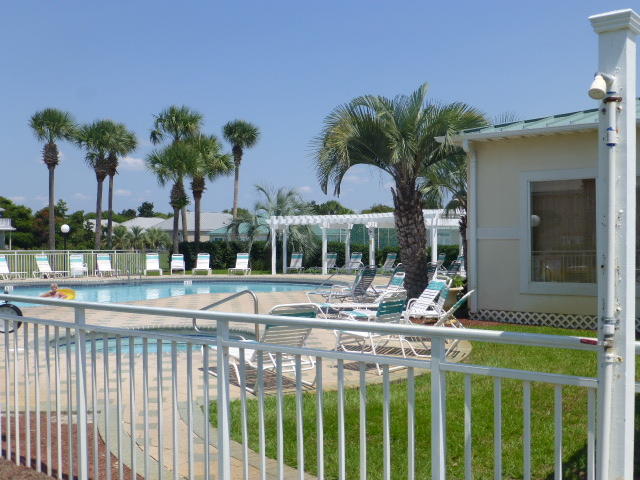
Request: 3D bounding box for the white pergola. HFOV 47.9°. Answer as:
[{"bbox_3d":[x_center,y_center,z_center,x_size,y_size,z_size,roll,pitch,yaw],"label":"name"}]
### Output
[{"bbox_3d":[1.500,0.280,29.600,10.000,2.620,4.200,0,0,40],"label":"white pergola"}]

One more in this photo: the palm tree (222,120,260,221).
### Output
[{"bbox_3d":[-5.000,-2.980,46.000,2.450,9.200,2.450,0,0,0],"label":"palm tree"}]

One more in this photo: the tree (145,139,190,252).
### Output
[{"bbox_3d":[-8.089,-1.810,38.500,2.400,6.800,2.400,0,0,0],"label":"tree"}]

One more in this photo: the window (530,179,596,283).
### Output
[{"bbox_3d":[4.220,-0.150,12.550,1.150,1.800,0.100,0,0,34],"label":"window"}]

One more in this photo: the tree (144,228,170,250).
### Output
[{"bbox_3d":[-16.900,0.000,75.000,2.600,2.400,2.600,0,0,0],"label":"tree"}]

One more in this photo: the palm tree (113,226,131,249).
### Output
[{"bbox_3d":[-16.516,-0.125,60.000,1.550,2.350,1.550,0,0,0],"label":"palm tree"}]

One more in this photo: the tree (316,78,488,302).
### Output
[{"bbox_3d":[1.950,-1.150,17.500,4.200,5.350,4.200,0,0,0],"label":"tree"}]

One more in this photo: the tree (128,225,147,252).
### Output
[{"bbox_3d":[-18.900,-0.100,75.000,1.950,2.600,1.950,0,0,0],"label":"tree"}]

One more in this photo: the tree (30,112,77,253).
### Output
[{"bbox_3d":[-13.911,-2.626,37.500,2.500,8.400,2.500,0,0,0],"label":"tree"}]

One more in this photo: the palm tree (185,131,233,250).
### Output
[{"bbox_3d":[-6.154,-2.125,39.800,2.650,7.400,2.650,0,0,0],"label":"palm tree"}]

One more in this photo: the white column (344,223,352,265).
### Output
[{"bbox_3d":[1.344,0.424,34.000,0.250,2.250,0.250,0,0,28],"label":"white column"}]

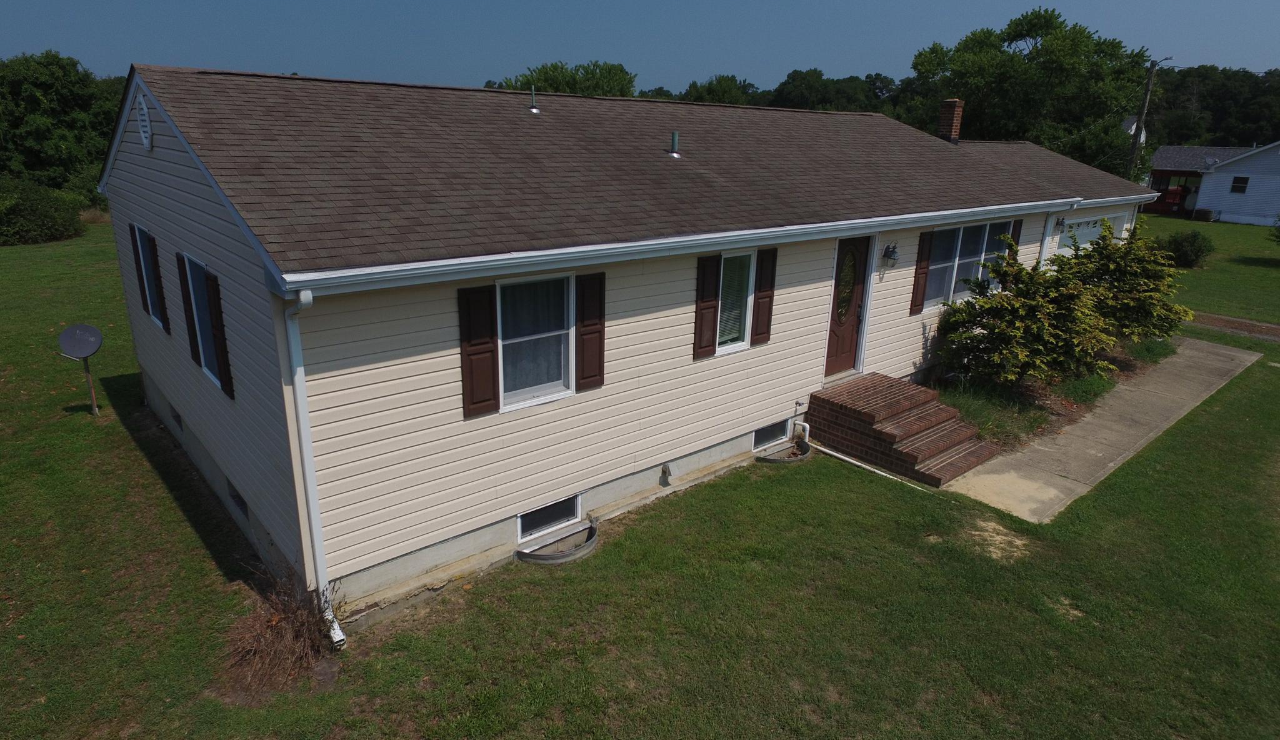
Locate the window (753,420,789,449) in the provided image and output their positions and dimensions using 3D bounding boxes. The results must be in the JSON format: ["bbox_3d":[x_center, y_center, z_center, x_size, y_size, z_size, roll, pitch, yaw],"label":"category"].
[{"bbox_3d":[1.774,0.882,10.123,0.785,0.330,0.080,-14,23,-39],"label":"window"}]

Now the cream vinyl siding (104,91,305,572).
[{"bbox_3d":[-5.370,-1.066,8.470,0.080,4.000,8.020,-14,23,-39],"label":"cream vinyl siding"}]

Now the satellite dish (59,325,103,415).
[{"bbox_3d":[-8.496,0.080,11.195,0.760,1.450,0.600,4,18,8],"label":"satellite dish"}]

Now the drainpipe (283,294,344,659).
[{"bbox_3d":[-2.515,0.869,5.785,0.090,3.100,0.430,-14,23,-39],"label":"drainpipe"}]

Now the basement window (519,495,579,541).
[{"bbox_3d":[-0.969,1.548,7.816,0.785,0.330,0.080,-14,23,-39],"label":"basement window"}]

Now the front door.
[{"bbox_3d":[2.955,-0.909,10.692,0.914,2.030,0.060,-14,23,-39],"label":"front door"}]

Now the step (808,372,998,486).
[{"bbox_3d":[3.688,0.767,10.381,1.690,0.700,2.020,-14,23,-39],"label":"step"}]

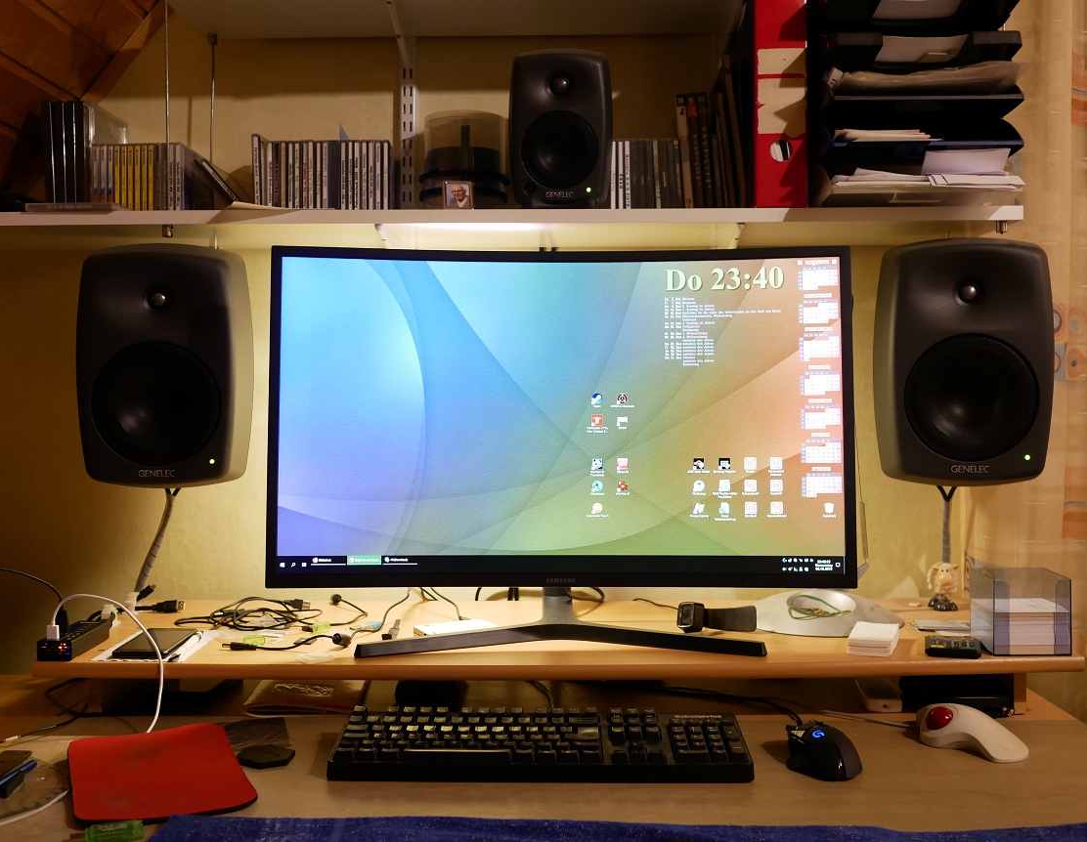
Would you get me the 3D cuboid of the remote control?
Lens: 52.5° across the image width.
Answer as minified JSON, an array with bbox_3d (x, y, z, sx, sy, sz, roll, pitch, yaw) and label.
[{"bbox_3d":[0.481,0.264,1.296,0.057,0.014,0.062,0,1,18],"label":"remote control"}]

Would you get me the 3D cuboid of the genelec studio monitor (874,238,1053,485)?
[{"bbox_3d":[0.600,-0.084,1.575,0.237,0.350,0.223,0,2,10],"label":"genelec studio monitor"}]

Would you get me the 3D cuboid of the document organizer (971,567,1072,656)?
[{"bbox_3d":[0.566,0.226,1.311,0.088,0.089,0.090,0,1,5],"label":"document organizer"}]

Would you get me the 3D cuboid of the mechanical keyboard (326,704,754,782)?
[{"bbox_3d":[-0.002,0.355,1.228,0.447,0.044,0.150,0,1,0],"label":"mechanical keyboard"}]

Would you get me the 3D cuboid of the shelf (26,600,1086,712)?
[{"bbox_3d":[0.019,0.322,1.462,1.205,0.102,0.392,0,1,0],"label":"shelf"}]

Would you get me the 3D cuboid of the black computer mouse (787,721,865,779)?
[{"bbox_3d":[0.306,0.355,1.213,0.076,0.041,0.130,0,1,-5],"label":"black computer mouse"}]

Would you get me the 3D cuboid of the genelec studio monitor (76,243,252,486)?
[{"bbox_3d":[-0.546,-0.080,1.595,0.237,0.350,0.223,-1,2,-10],"label":"genelec studio monitor"}]

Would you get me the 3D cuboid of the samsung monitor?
[{"bbox_3d":[0.023,0.026,1.408,0.722,0.492,0.270,0,1,0],"label":"samsung monitor"}]

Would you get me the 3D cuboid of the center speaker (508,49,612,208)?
[{"bbox_3d":[0.025,-0.428,1.635,0.150,0.231,0.142,0,7,2],"label":"center speaker"}]

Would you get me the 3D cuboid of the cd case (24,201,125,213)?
[{"bbox_3d":[-0.680,-0.307,1.651,0.125,0.011,0.142,0,1,0],"label":"cd case"}]

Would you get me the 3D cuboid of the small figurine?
[{"bbox_3d":[0.568,0.232,1.571,0.043,0.068,0.047,0,1,6],"label":"small figurine"}]

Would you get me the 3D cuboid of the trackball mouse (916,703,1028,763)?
[{"bbox_3d":[0.491,0.351,1.276,0.084,0.045,0.140,-1,1,-30],"label":"trackball mouse"}]

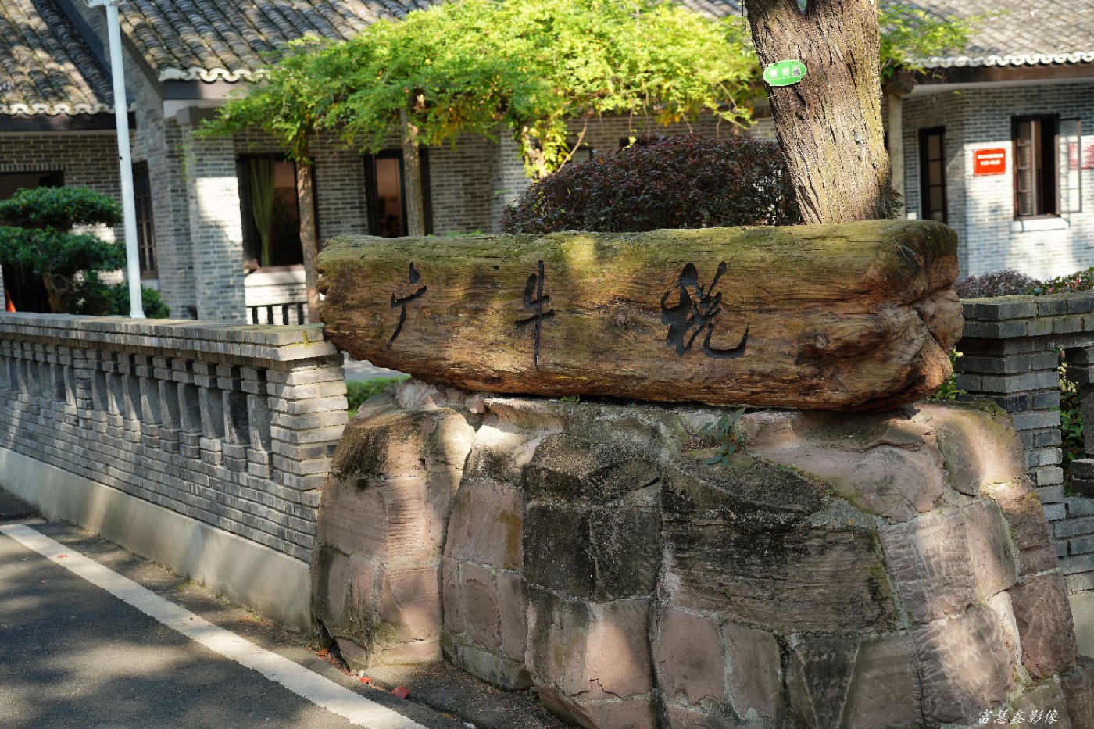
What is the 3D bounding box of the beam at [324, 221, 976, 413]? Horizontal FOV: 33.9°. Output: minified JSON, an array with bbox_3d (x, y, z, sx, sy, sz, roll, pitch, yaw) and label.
[{"bbox_3d":[0.235,-0.181,6.625,2.500,0.600,0.500,1,6,35],"label":"beam"}]

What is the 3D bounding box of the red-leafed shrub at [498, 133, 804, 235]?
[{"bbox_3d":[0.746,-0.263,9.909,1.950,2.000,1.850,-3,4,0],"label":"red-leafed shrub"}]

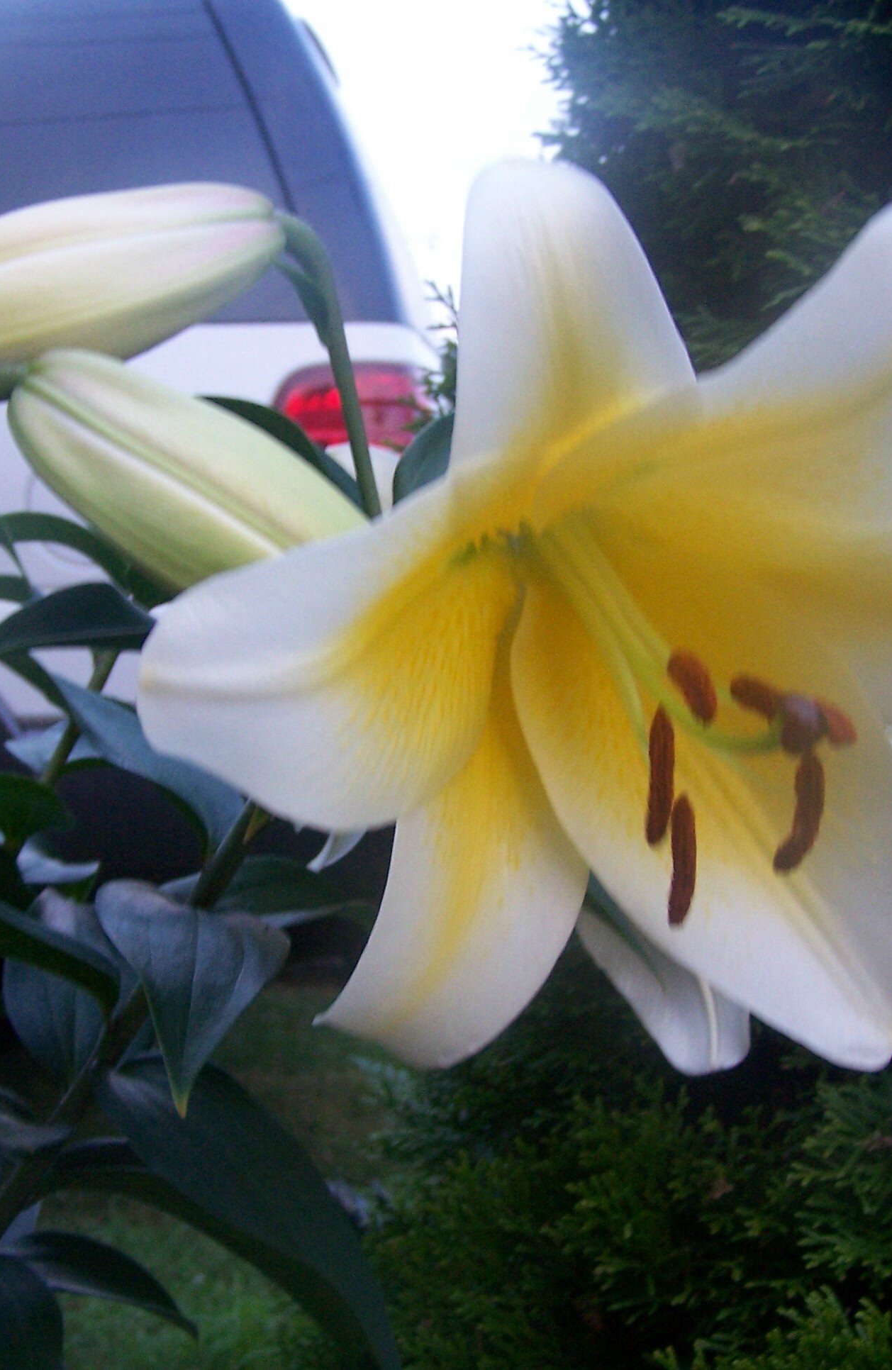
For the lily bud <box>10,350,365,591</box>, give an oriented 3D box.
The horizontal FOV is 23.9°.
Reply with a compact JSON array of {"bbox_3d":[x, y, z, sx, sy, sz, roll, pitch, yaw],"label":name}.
[{"bbox_3d":[-0.051,-0.039,0.483,0.108,0.039,0.039,31,0,-9],"label":"lily bud"}]

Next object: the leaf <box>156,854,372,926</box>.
[{"bbox_3d":[-0.048,0.058,0.580,0.063,0.020,0.034,3,-1,-30],"label":"leaf"}]

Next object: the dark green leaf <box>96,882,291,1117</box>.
[{"bbox_3d":[-0.057,0.069,0.470,0.042,0.030,0.060,4,41,-4],"label":"dark green leaf"}]

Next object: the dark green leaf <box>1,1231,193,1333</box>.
[{"bbox_3d":[-0.093,0.159,0.560,0.062,0.022,0.032,21,-6,-18],"label":"dark green leaf"}]

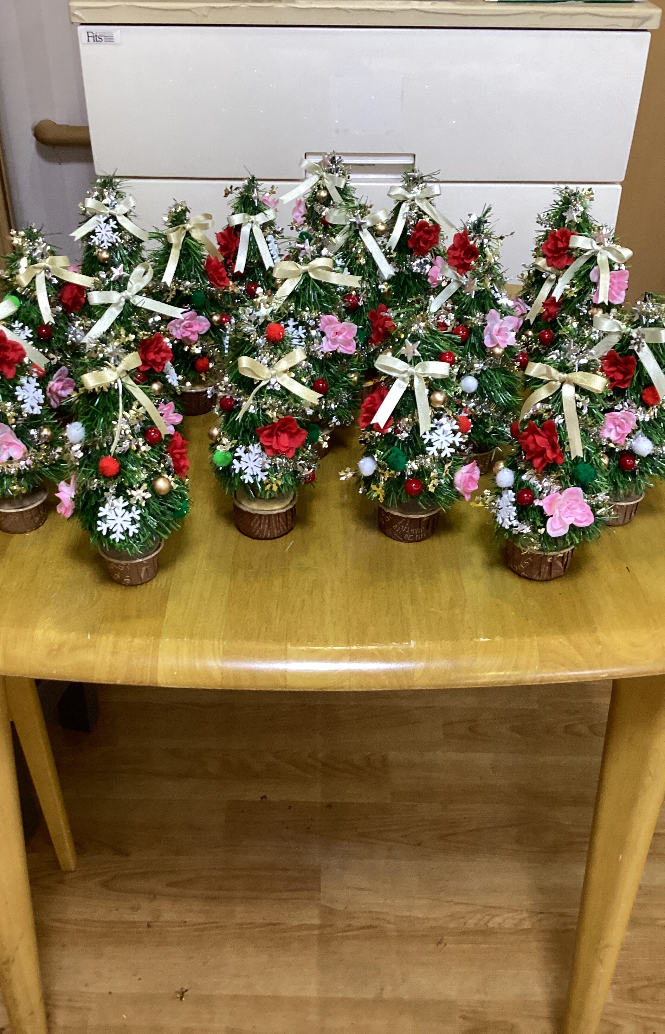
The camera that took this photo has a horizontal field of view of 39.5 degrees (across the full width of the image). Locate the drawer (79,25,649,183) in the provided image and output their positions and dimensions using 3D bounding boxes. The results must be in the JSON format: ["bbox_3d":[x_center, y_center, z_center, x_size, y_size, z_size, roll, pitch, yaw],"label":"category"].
[{"bbox_3d":[0.039,-0.653,1.402,0.735,0.185,0.390,0,33,-1],"label":"drawer"}]

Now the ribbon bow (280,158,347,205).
[{"bbox_3d":[-0.024,-0.411,1.137,0.081,0.056,0.025,9,25,12],"label":"ribbon bow"}]

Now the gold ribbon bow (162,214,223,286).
[{"bbox_3d":[-0.130,-0.248,0.858,0.048,0.061,0.027,-14,26,-22],"label":"gold ribbon bow"}]

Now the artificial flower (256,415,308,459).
[{"bbox_3d":[-0.039,-0.063,0.722,0.040,0.034,0.020,-9,12,-15],"label":"artificial flower"}]

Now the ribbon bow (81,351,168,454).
[{"bbox_3d":[-0.145,-0.080,0.648,0.062,0.071,0.028,-1,21,-3],"label":"ribbon bow"}]

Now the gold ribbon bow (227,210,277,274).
[{"bbox_3d":[-0.085,-0.290,0.975,0.050,0.063,0.023,-2,23,-4],"label":"gold ribbon bow"}]

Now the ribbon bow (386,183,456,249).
[{"bbox_3d":[0.102,-0.345,1.062,0.080,0.076,0.030,2,21,2],"label":"ribbon bow"}]

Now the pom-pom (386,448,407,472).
[{"bbox_3d":[0.048,-0.043,0.690,0.015,0.016,0.015,3,33,4],"label":"pom-pom"}]

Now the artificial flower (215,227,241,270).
[{"bbox_3d":[-0.119,-0.307,1.058,0.022,0.045,0.040,-13,34,-39],"label":"artificial flower"}]

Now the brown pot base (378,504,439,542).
[{"bbox_3d":[0.063,-0.003,0.777,0.052,0.026,0.052,1,33,0],"label":"brown pot base"}]

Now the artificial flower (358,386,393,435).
[{"bbox_3d":[0.033,-0.083,0.710,0.018,0.036,0.034,-11,33,-39],"label":"artificial flower"}]

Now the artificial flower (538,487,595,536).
[{"bbox_3d":[0.172,-0.004,0.680,0.042,0.041,0.022,0,15,-2],"label":"artificial flower"}]

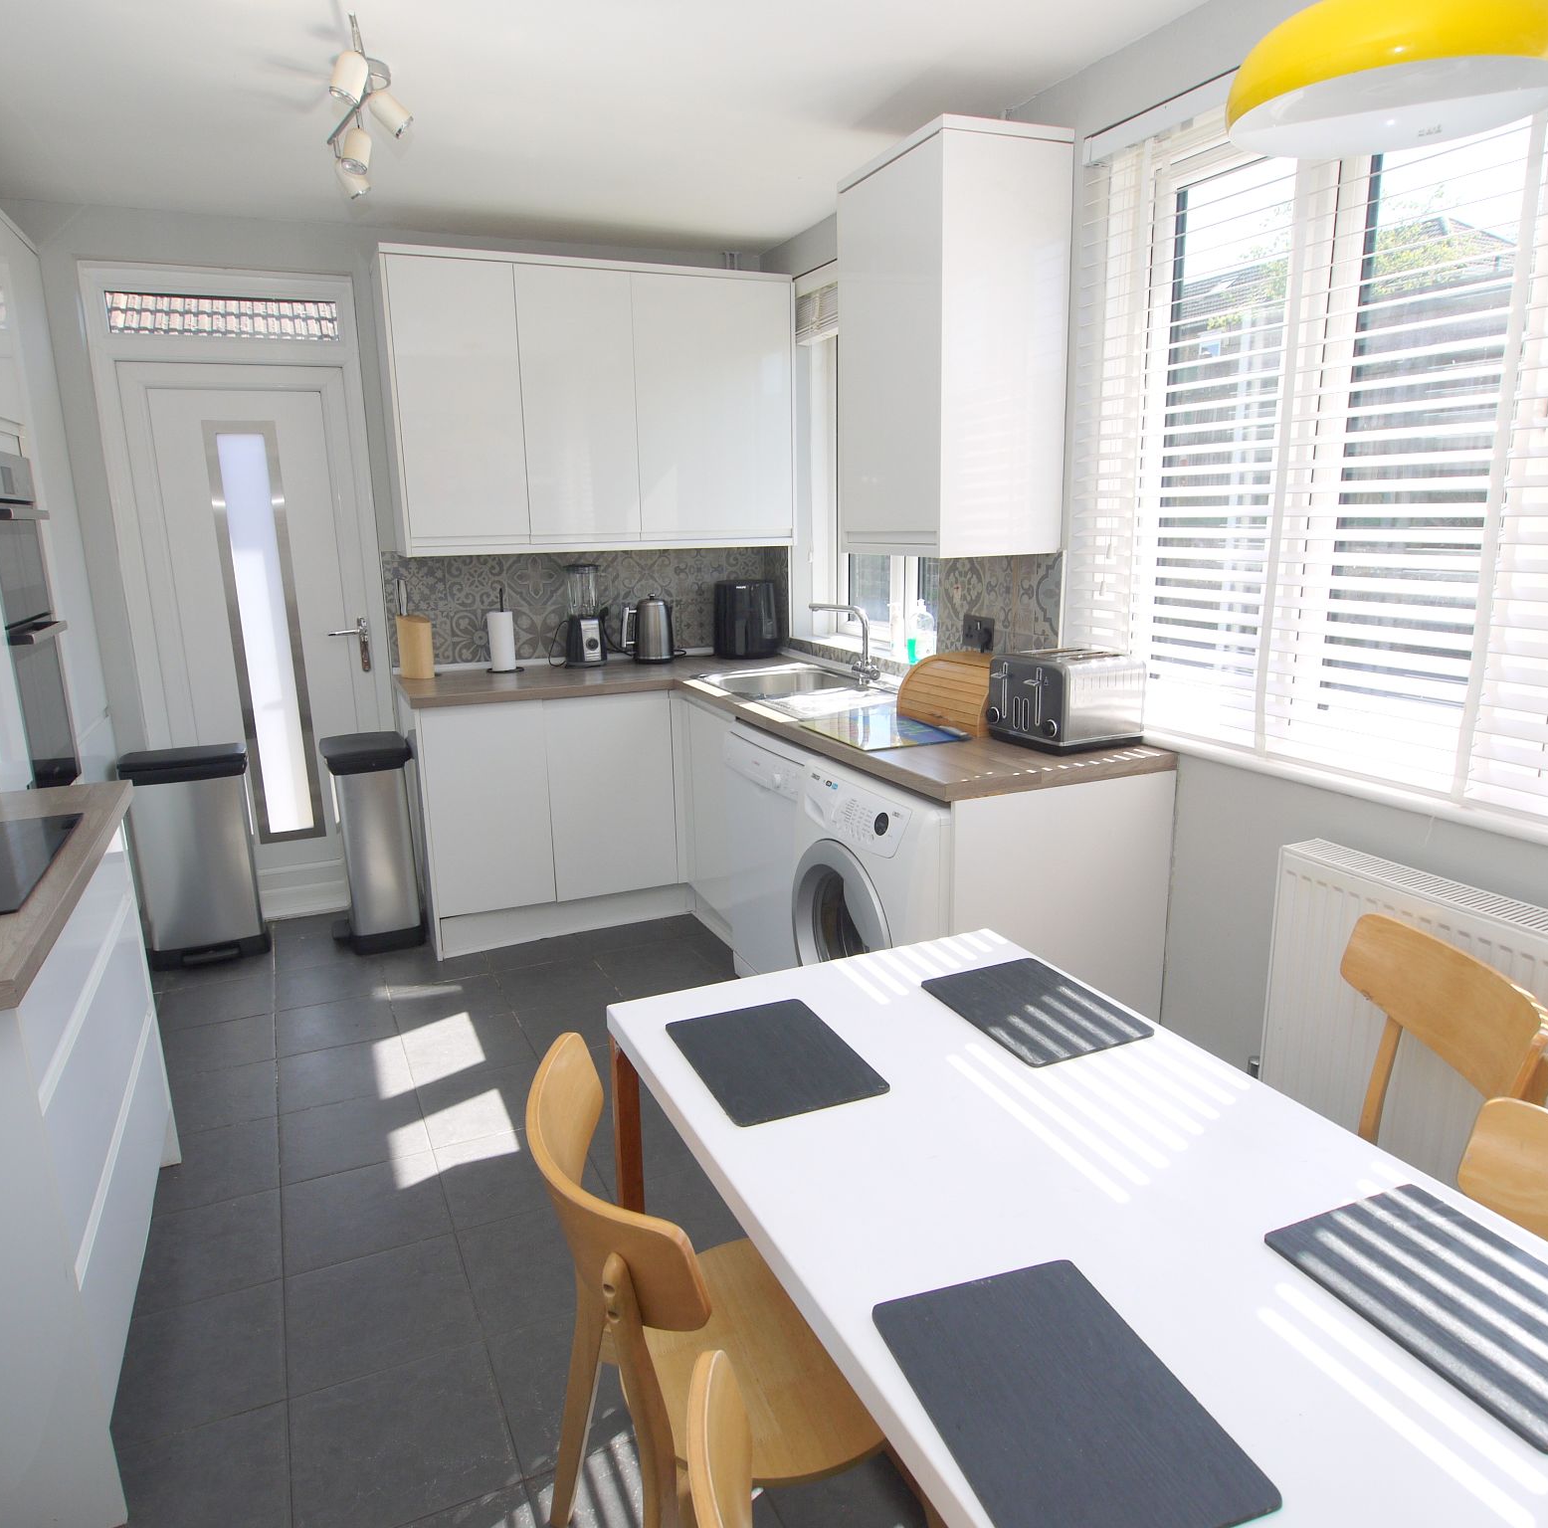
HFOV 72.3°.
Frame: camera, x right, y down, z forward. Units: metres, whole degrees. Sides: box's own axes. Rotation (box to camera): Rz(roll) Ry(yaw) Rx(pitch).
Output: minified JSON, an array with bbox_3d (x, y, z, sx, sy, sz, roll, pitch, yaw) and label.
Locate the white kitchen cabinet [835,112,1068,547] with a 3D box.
[{"bbox_3d":[0.451,-1.042,2.755,0.358,0.964,0.512,-7,14,-23],"label":"white kitchen cabinet"}]

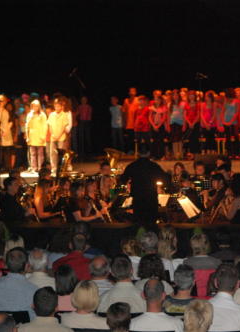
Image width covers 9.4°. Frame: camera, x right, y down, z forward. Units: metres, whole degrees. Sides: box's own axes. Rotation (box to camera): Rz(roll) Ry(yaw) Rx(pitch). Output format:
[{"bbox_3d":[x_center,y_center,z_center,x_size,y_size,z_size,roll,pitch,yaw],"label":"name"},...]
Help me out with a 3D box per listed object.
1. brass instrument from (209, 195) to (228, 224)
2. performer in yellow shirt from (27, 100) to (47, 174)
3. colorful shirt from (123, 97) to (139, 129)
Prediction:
[{"bbox_3d":[1.204,0.538,17.800,0.120,0.450,0.110,29,9,-12],"label":"brass instrument"},{"bbox_3d":[-1.625,-0.586,28.000,0.420,1.420,0.300,0,6,-2],"label":"performer in yellow shirt"},{"bbox_3d":[0.226,-1.150,31.300,0.337,0.688,0.220,0,1,6],"label":"colorful shirt"}]

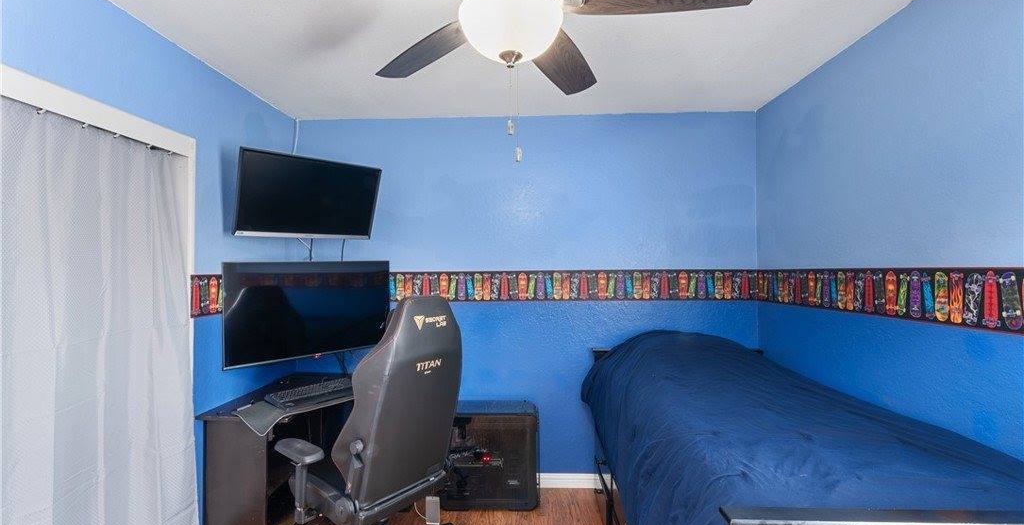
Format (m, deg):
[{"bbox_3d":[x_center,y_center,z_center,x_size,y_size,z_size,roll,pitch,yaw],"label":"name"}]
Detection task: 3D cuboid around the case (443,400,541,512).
[{"bbox_3d":[-0.126,1.187,2.660,0.568,0.570,0.255,0,-1,3],"label":"case"}]

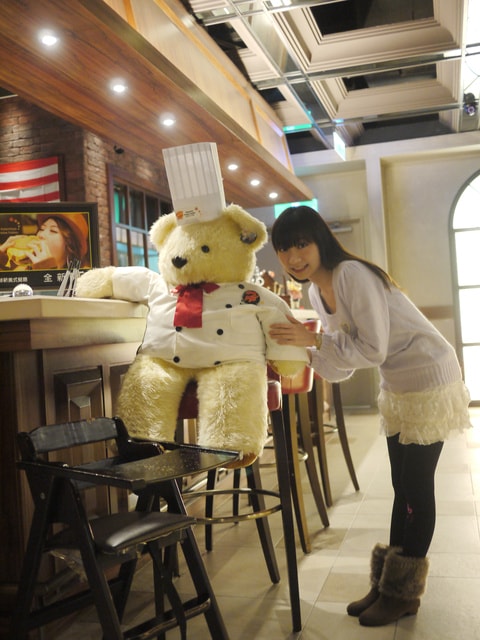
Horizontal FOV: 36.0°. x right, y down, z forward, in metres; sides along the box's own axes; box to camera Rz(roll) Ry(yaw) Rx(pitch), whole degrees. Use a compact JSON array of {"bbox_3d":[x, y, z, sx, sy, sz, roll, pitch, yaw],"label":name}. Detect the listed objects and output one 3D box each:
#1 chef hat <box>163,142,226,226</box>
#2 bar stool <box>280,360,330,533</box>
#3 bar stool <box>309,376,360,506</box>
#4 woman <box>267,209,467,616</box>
[{"bbox_3d":[-0.154,-0.480,2.620,0.200,0.285,0.180,-10,0,25],"label":"chef hat"},{"bbox_3d":[0.137,0.514,3.436,0.540,1.000,0.460,-4,-1,16],"label":"bar stool"},{"bbox_3d":[0.355,0.509,4.203,0.540,1.000,0.460,-4,-1,24],"label":"bar stool"},{"bbox_3d":[0.435,0.300,2.460,0.640,1.370,0.450,-3,-1,-23],"label":"woman"}]

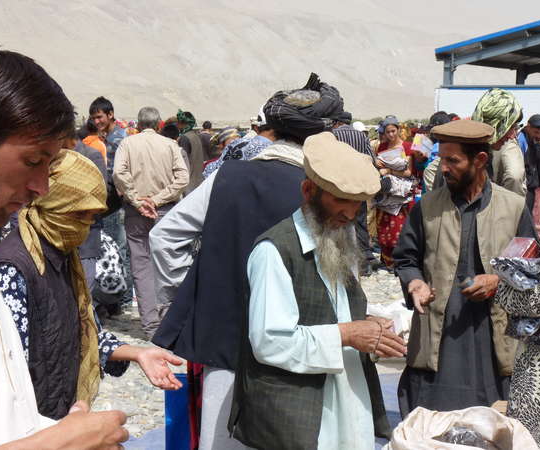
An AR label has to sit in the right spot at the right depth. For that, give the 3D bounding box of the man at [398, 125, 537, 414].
[{"bbox_3d":[0.773,0.410,5.613,0.580,1.650,0.420,1,5,19],"label":"man"}]

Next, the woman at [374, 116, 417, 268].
[{"bbox_3d":[1.333,-0.336,14.862,0.470,1.620,0.380,0,4,6],"label":"woman"}]

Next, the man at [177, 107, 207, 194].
[{"bbox_3d":[-0.849,-0.355,14.866,0.360,1.740,0.500,2,5,27],"label":"man"}]

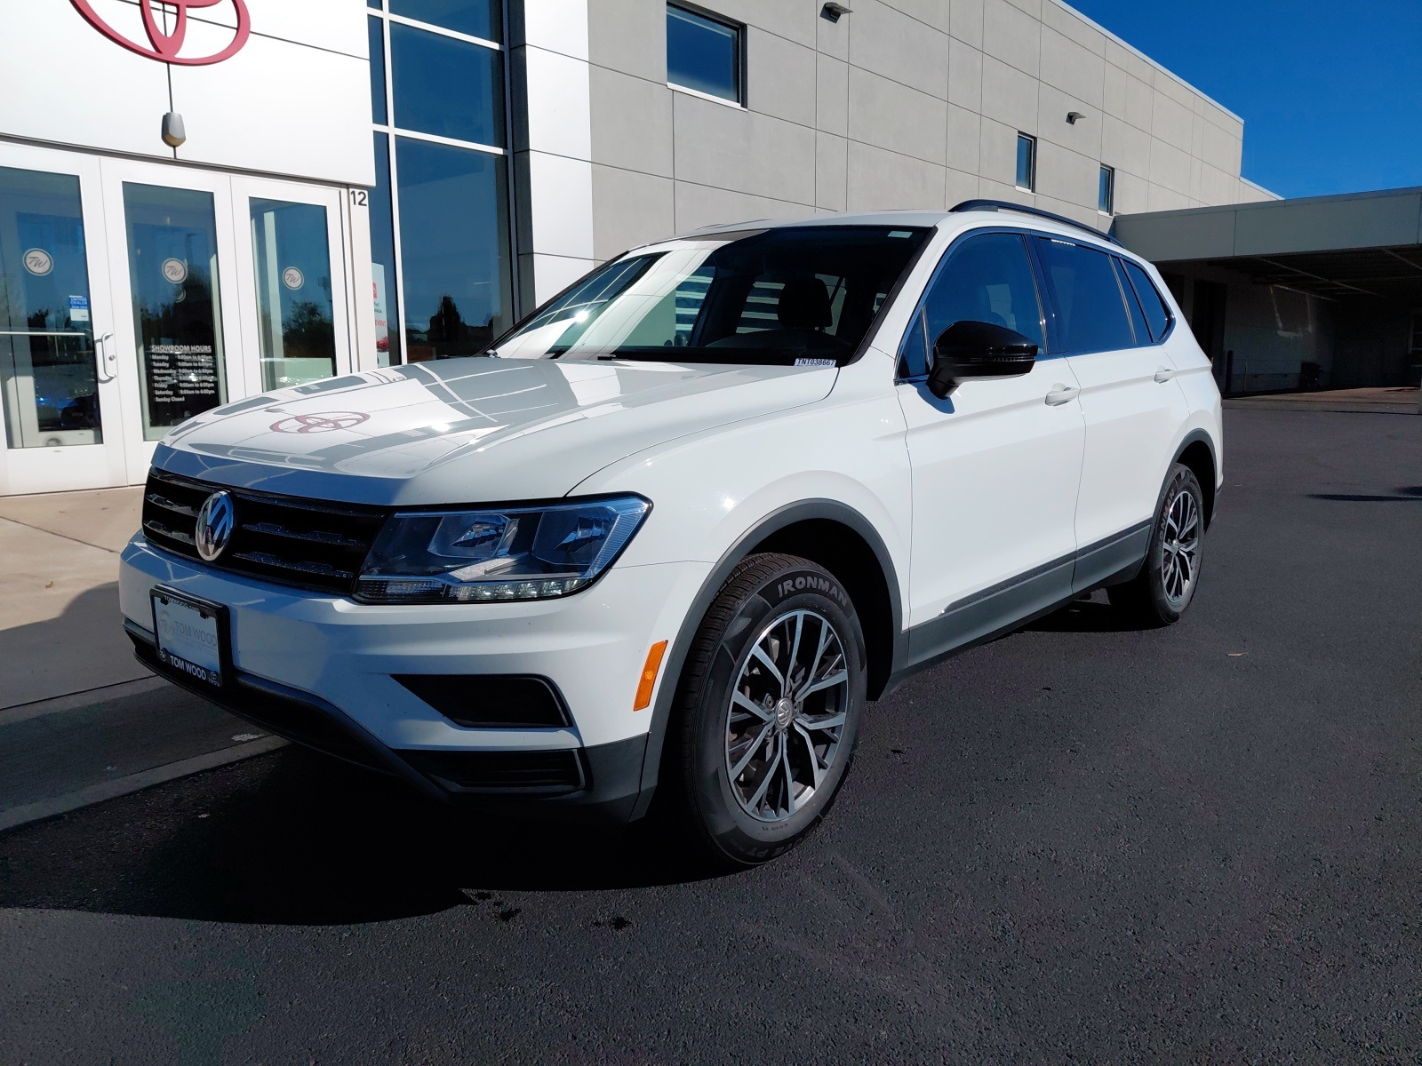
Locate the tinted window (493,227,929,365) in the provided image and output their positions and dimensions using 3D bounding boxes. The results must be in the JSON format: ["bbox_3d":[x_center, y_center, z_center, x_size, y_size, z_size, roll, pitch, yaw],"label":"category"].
[{"bbox_3d":[-0.071,-0.725,3.169,1.450,0.120,0.830,8,46,40],"label":"tinted window"}]

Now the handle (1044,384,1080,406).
[{"bbox_3d":[1.095,-0.433,3.202,0.050,0.048,0.235,6,11,40],"label":"handle"}]

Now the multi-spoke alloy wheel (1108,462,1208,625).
[{"bbox_3d":[1.931,0.039,4.428,0.225,0.710,0.710,8,12,40],"label":"multi-spoke alloy wheel"}]

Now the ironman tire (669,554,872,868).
[{"bbox_3d":[0.100,0.390,2.294,0.225,0.705,0.710,6,11,38],"label":"ironman tire"}]

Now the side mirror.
[{"bbox_3d":[0.690,-0.445,2.612,0.225,0.195,0.190,6,11,40],"label":"side mirror"}]

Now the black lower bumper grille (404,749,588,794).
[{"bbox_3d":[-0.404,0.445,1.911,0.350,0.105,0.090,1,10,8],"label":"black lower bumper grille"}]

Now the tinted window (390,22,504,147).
[{"bbox_3d":[-2.917,-4.971,11.451,0.050,1.100,1.430,6,11,40],"label":"tinted window"}]

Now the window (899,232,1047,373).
[{"bbox_3d":[0.733,-0.674,2.930,0.050,0.466,1.018,-17,-4,41],"label":"window"}]

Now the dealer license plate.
[{"bbox_3d":[-1.083,0.215,2.146,0.315,0.165,0.025,6,11,40],"label":"dealer license plate"}]

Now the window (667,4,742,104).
[{"bbox_3d":[-0.115,-6.792,14.602,0.100,1.208,1.715,7,11,41],"label":"window"}]

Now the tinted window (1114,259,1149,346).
[{"bbox_3d":[1.614,-0.894,3.950,0.040,0.345,0.170,-19,-5,42],"label":"tinted window"}]

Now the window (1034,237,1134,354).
[{"bbox_3d":[1.284,-0.810,3.580,0.040,0.403,0.844,-17,-4,41],"label":"window"}]

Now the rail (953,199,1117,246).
[{"bbox_3d":[1.276,-1.155,3.848,0.055,0.090,1.620,8,12,40],"label":"rail"}]

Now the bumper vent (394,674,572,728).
[{"bbox_3d":[-0.429,0.316,1.930,0.335,0.095,0.085,0,9,8],"label":"bumper vent"}]

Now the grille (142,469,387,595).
[{"bbox_3d":[-1.021,-0.021,2.173,1.060,0.195,0.130,8,12,40],"label":"grille"}]

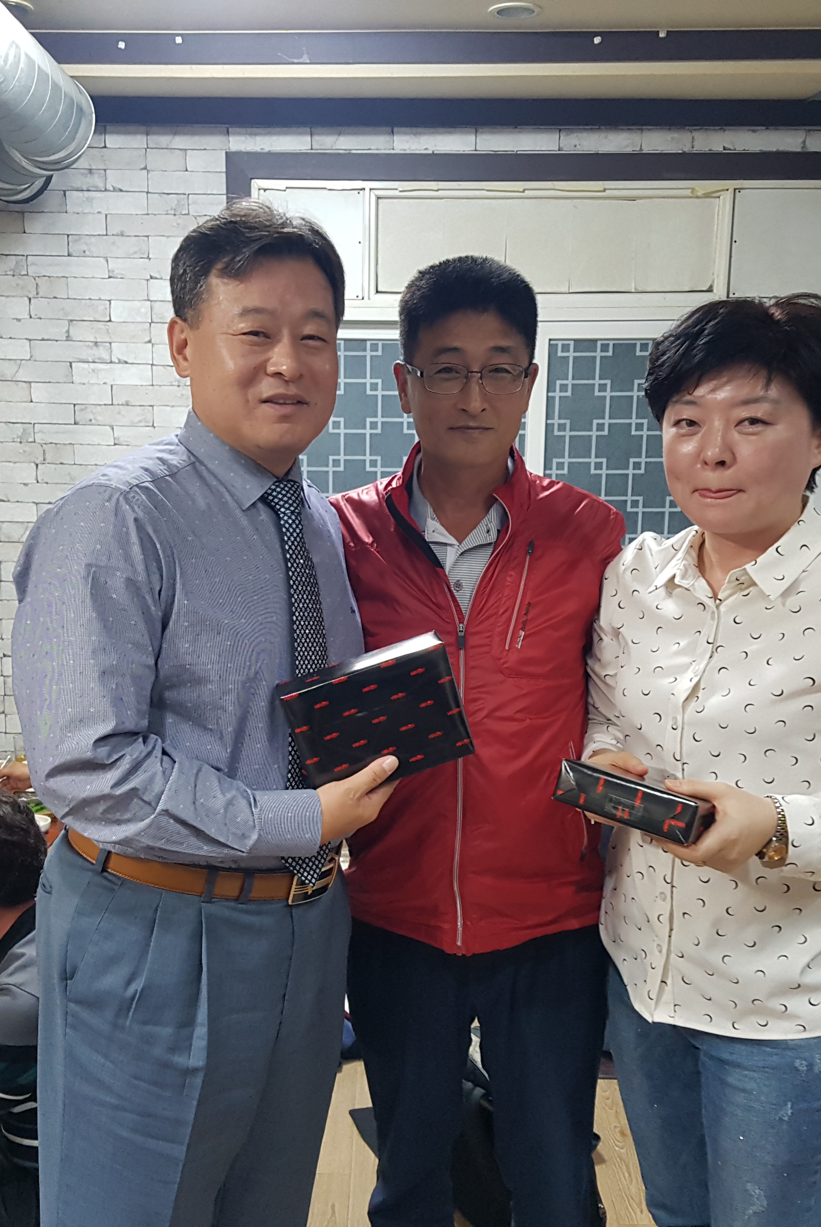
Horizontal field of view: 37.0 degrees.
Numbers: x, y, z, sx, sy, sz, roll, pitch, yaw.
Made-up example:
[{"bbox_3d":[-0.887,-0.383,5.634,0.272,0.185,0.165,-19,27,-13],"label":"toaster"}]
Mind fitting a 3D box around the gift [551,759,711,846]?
[{"bbox_3d":[0.213,0.160,1.052,0.118,0.034,0.160,16,1,32],"label":"gift"}]

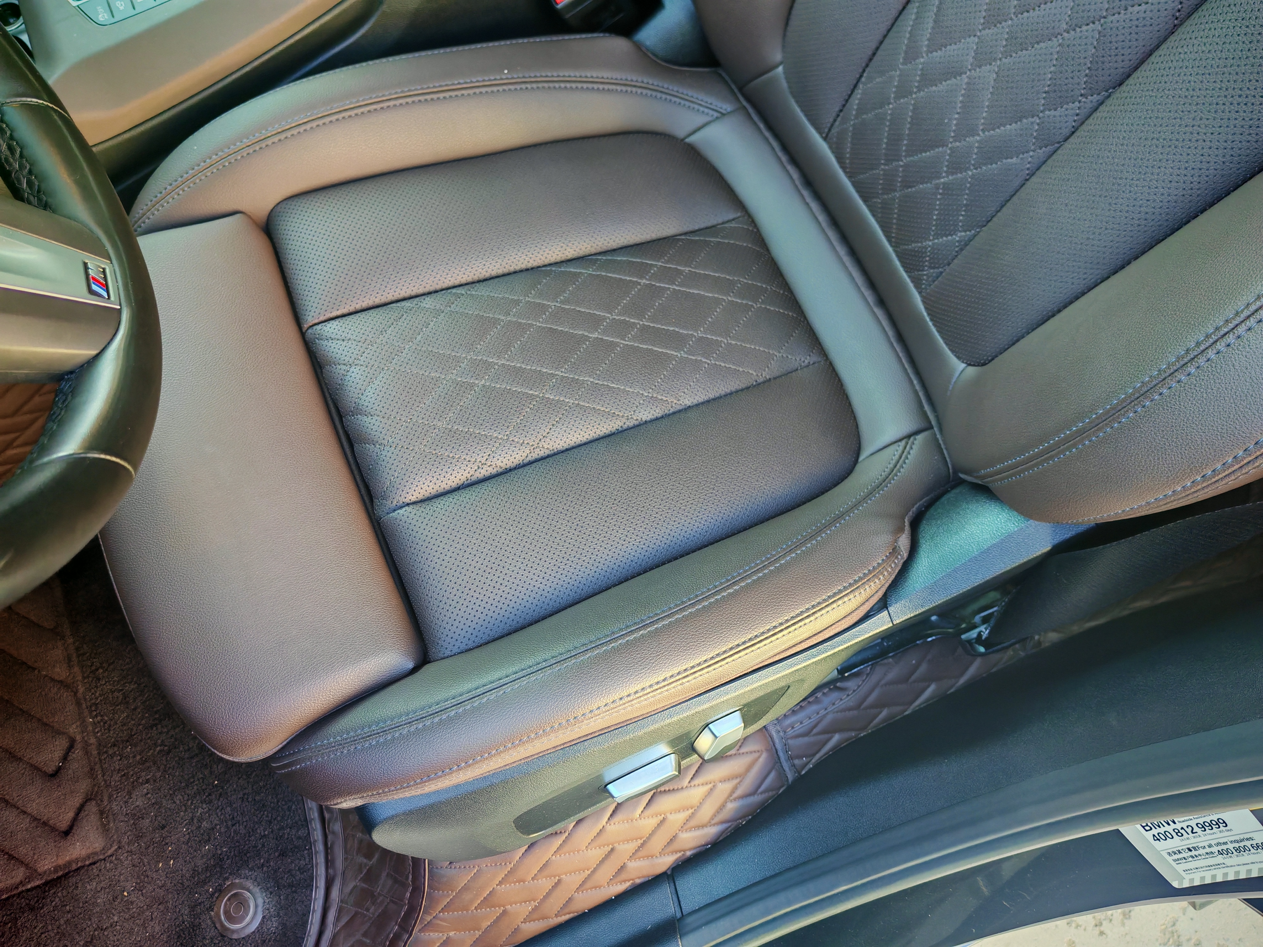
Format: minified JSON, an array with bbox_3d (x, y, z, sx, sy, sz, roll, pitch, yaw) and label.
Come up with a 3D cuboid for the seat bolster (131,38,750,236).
[{"bbox_3d":[-0.129,-0.258,0.734,0.500,0.100,0.098,-18,71,-24],"label":"seat bolster"}]

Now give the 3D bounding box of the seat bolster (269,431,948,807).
[{"bbox_3d":[0.028,0.089,0.608,0.504,0.105,0.103,-18,71,-24],"label":"seat bolster"}]

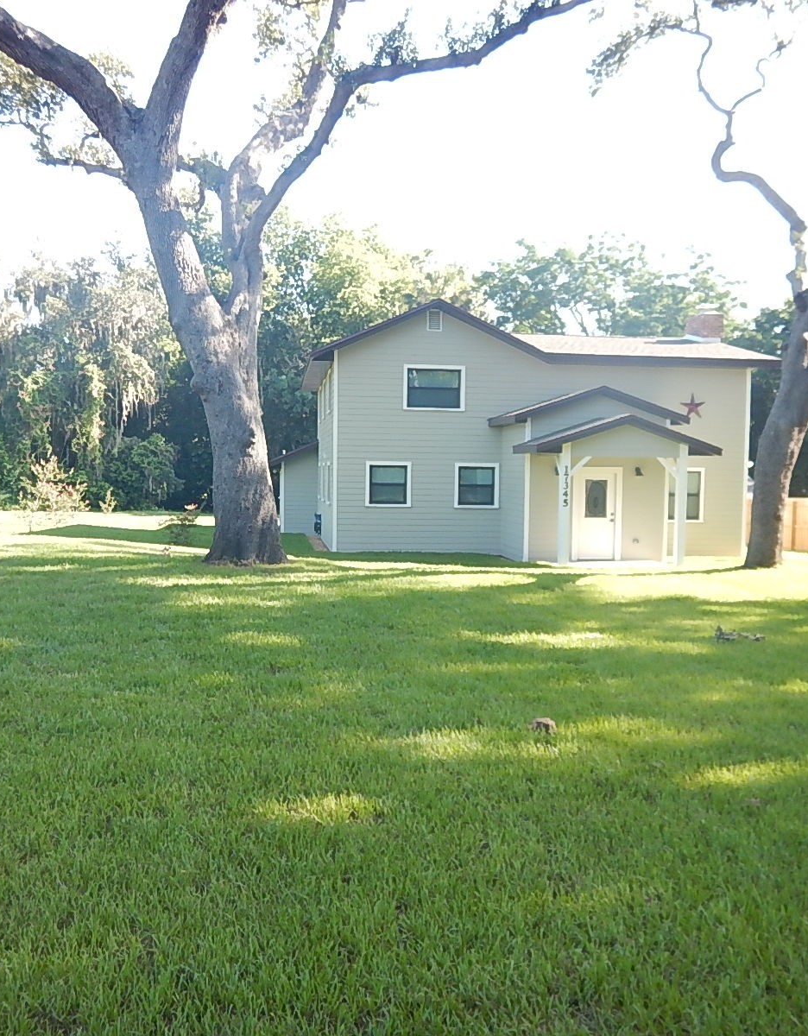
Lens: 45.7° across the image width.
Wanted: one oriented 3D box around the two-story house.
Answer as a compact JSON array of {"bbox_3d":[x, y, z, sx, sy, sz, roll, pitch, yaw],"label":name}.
[{"bbox_3d":[3.003,-2.637,27.852,13.500,6.720,13.200,0,2,-8],"label":"two-story house"}]

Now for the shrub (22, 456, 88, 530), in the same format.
[{"bbox_3d":[-11.465,-0.798,31.448,2.200,2.450,2.100,0,2,-8],"label":"shrub"}]

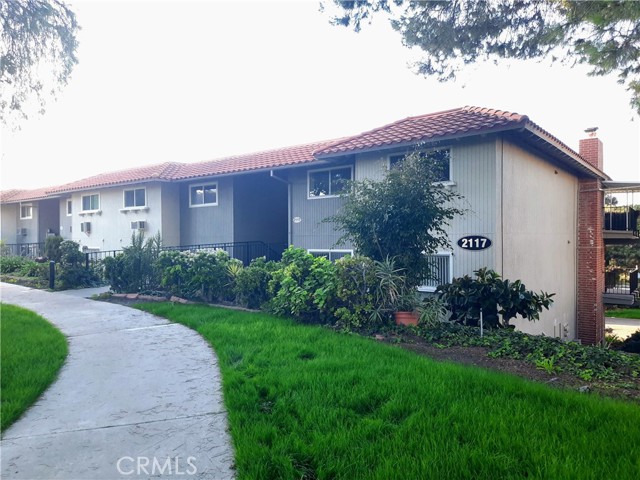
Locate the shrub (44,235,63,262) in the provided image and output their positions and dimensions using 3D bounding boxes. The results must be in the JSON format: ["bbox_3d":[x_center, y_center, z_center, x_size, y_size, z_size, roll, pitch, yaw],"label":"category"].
[{"bbox_3d":[-10.090,0.435,17.500,0.682,1.287,0.682,0,1,-30],"label":"shrub"}]

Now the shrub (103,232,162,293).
[{"bbox_3d":[-5.314,0.638,13.100,1.650,1.650,1.485,0,1,-22],"label":"shrub"}]

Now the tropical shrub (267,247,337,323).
[{"bbox_3d":[-0.388,0.944,9.700,1.425,1.567,1.282,0,1,-2],"label":"tropical shrub"}]

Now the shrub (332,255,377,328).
[{"bbox_3d":[0.709,1.059,9.500,0.877,1.475,0.877,0,1,4],"label":"shrub"}]

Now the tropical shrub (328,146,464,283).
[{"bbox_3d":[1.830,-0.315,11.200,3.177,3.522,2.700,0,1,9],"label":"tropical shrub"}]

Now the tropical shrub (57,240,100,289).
[{"bbox_3d":[-7.576,0.769,14.500,1.353,1.476,1.285,0,1,-28],"label":"tropical shrub"}]

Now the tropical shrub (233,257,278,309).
[{"bbox_3d":[-1.493,0.984,10.700,1.033,1.168,1.033,0,1,-8],"label":"tropical shrub"}]

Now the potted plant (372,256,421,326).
[{"bbox_3d":[1.633,1.125,10.000,1.049,1.490,0.997,0,1,9],"label":"potted plant"}]

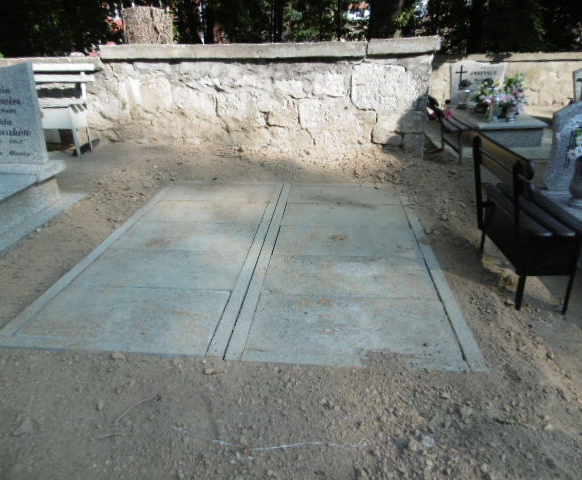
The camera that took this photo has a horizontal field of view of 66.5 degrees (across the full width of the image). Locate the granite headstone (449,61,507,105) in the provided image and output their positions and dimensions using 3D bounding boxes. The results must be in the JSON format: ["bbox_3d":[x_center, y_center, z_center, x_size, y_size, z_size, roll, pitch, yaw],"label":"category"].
[{"bbox_3d":[3.031,-2.546,7.219,0.800,0.662,0.100,1,22,5],"label":"granite headstone"}]

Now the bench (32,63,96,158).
[{"bbox_3d":[-2.713,-1.448,5.008,1.050,0.972,0.460,1,22,5],"label":"bench"}]

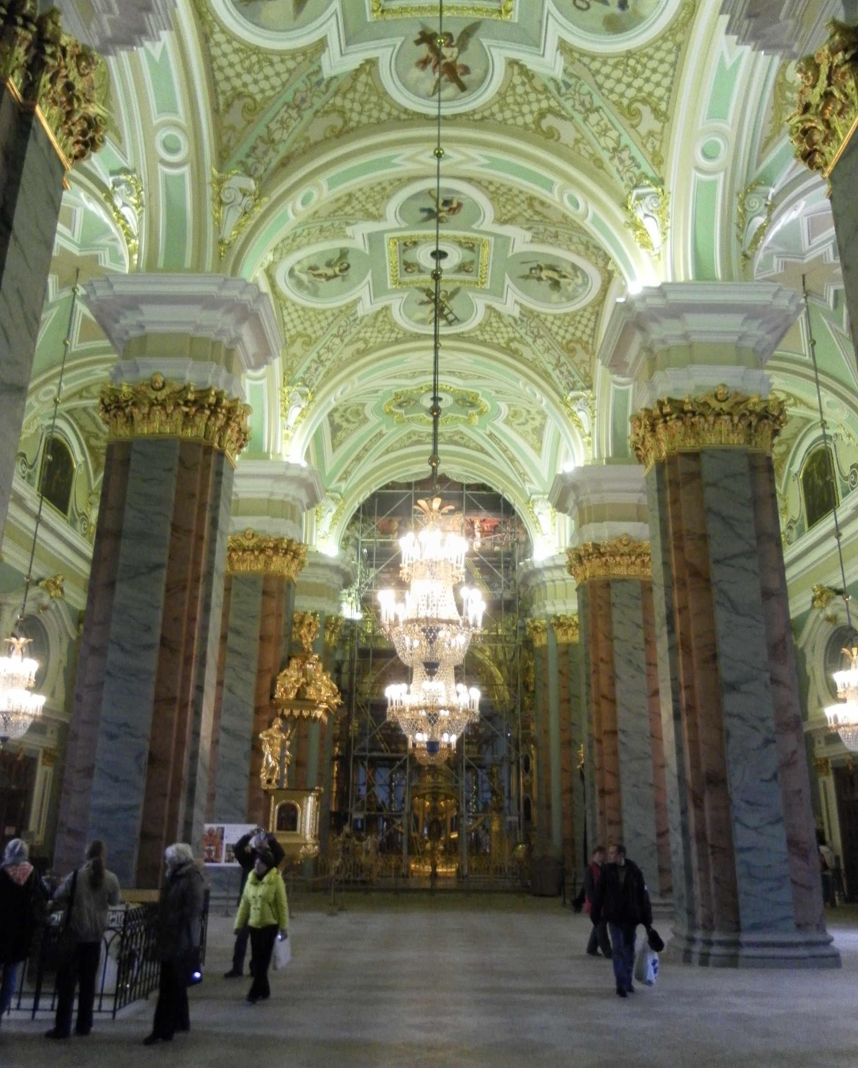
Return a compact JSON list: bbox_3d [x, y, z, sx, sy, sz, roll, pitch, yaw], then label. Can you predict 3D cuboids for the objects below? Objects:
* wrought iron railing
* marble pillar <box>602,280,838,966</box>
[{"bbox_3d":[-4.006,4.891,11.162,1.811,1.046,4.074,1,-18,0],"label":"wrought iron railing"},{"bbox_3d":[5.226,1.365,16.688,3.440,11.425,3.360,1,-18,0],"label":"marble pillar"}]

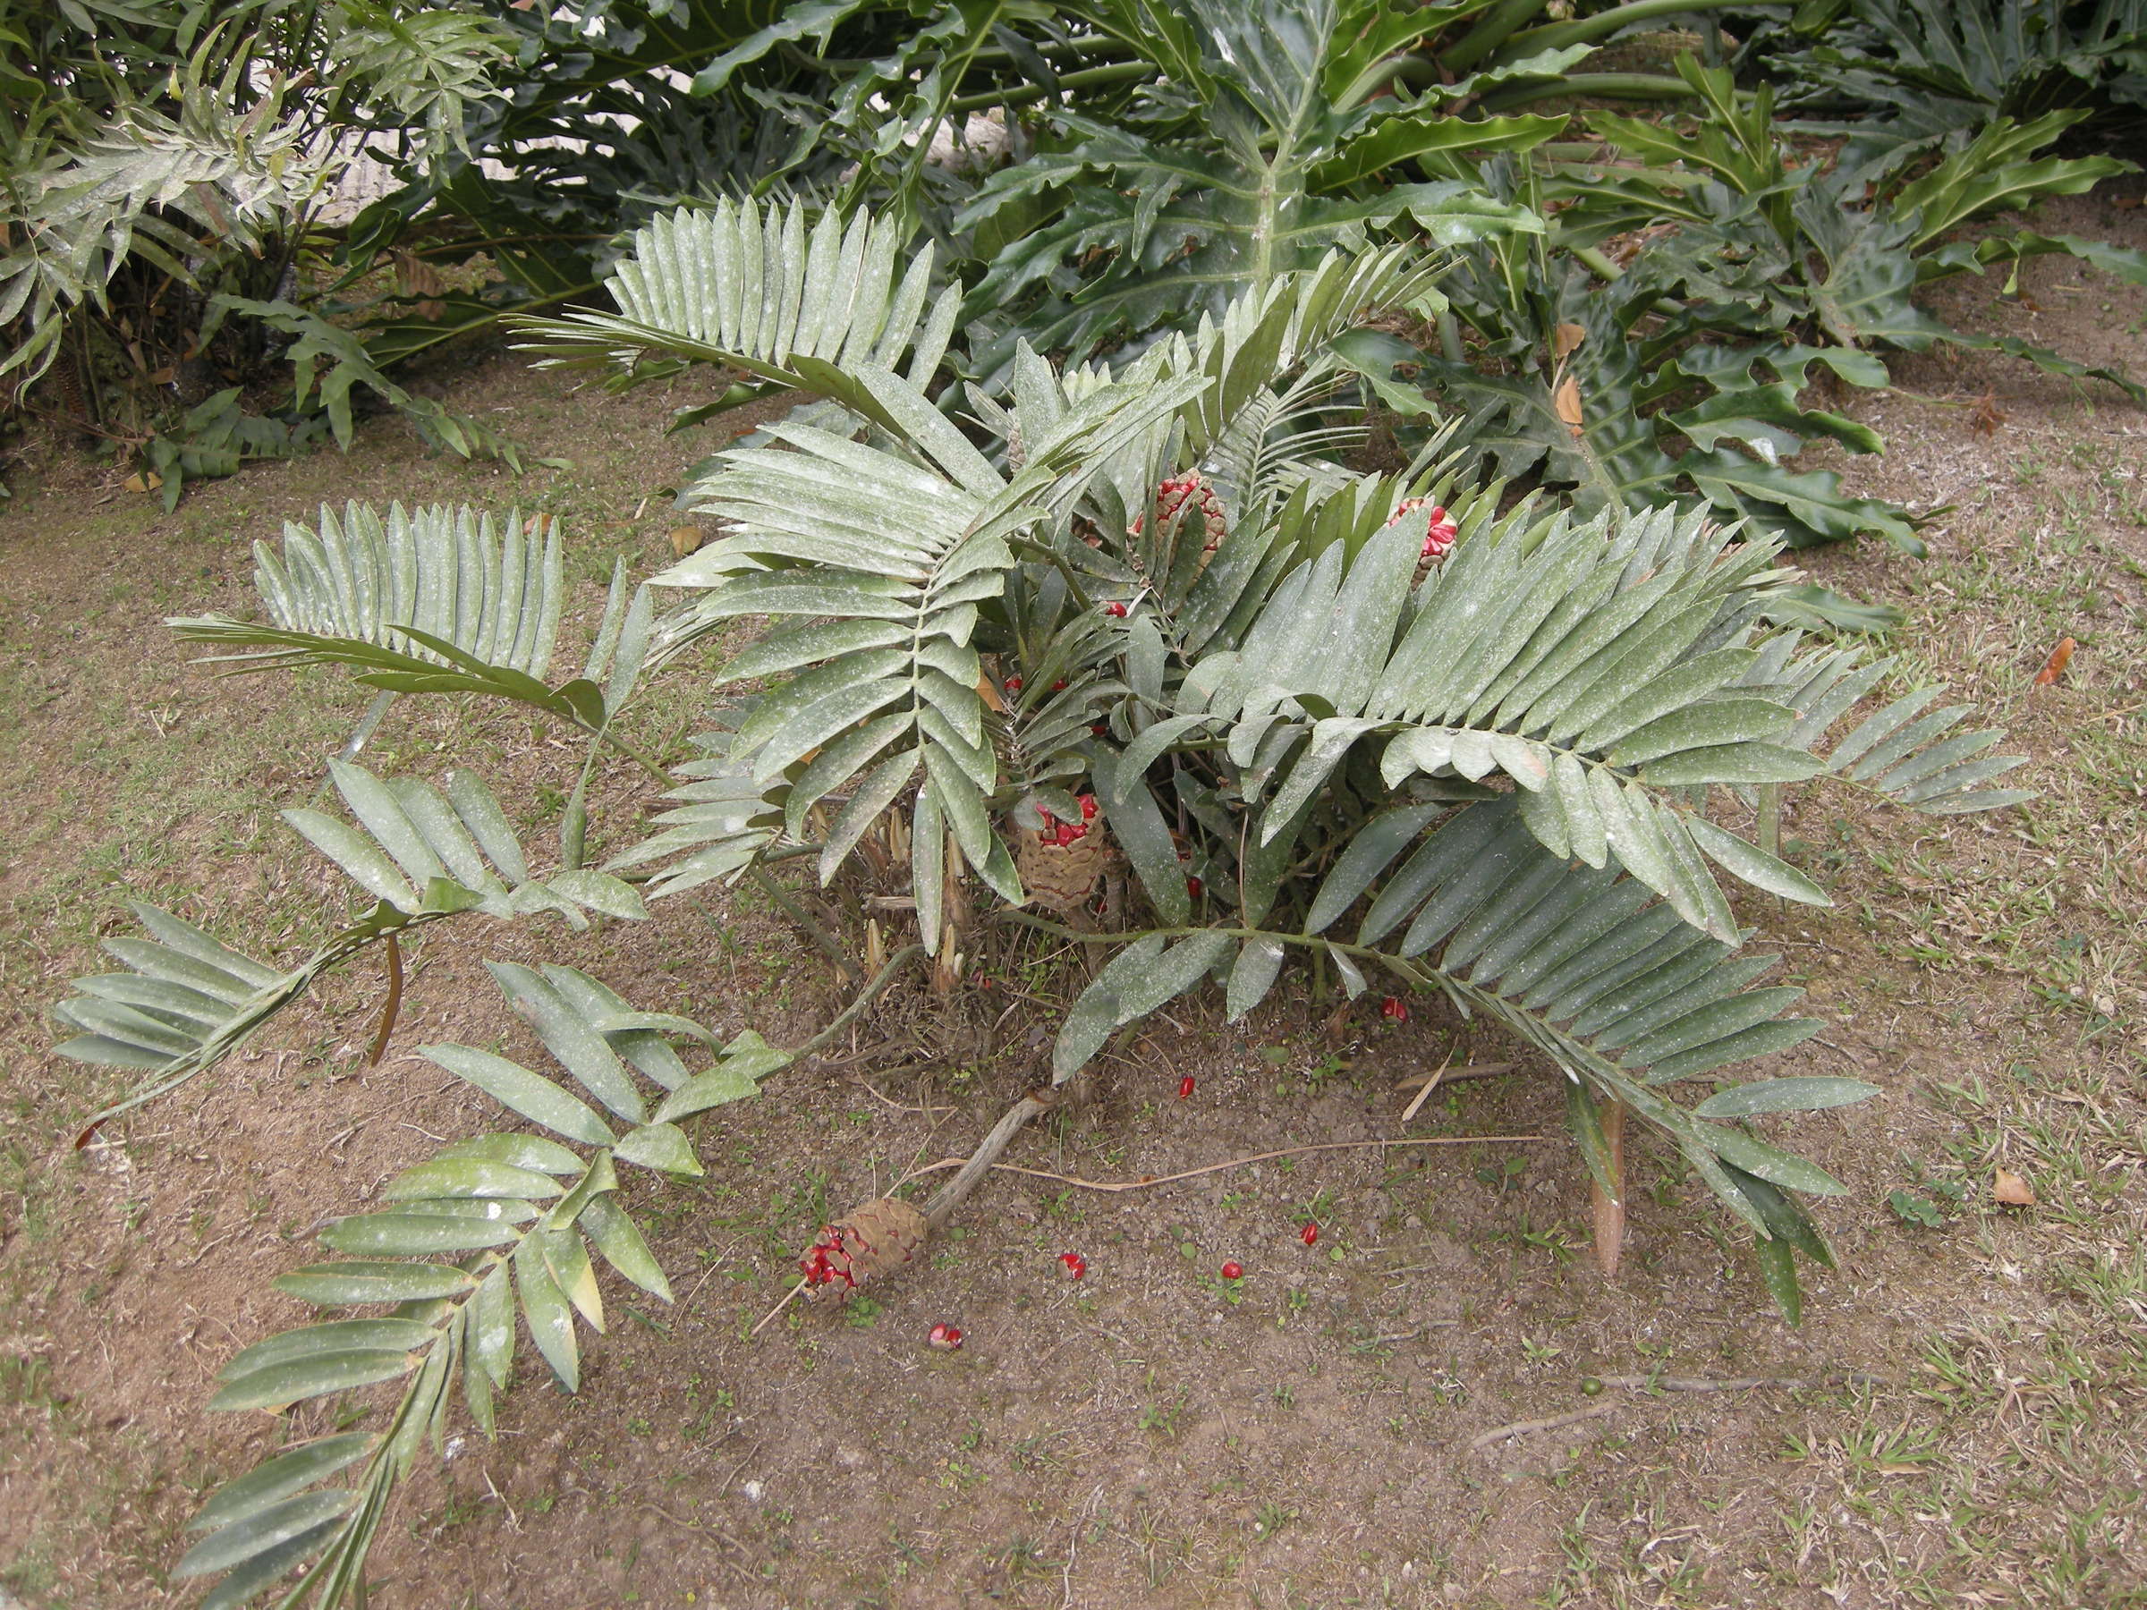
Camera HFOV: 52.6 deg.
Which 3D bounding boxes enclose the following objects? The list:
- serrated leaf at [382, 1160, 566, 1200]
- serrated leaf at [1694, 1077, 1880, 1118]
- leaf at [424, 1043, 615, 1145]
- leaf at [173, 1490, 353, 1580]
[{"bbox_3d":[-0.476,0.303,1.728,0.138,0.020,0.034,0,53,-9],"label":"serrated leaf"},{"bbox_3d":[0.578,0.239,1.759,0.147,0.015,0.036,-8,53,5],"label":"serrated leaf"},{"bbox_3d":[-0.463,0.242,1.811,0.188,0.018,0.046,24,54,9],"label":"leaf"},{"bbox_3d":[-0.562,0.506,1.507,0.125,0.015,0.032,-20,56,-27],"label":"leaf"}]

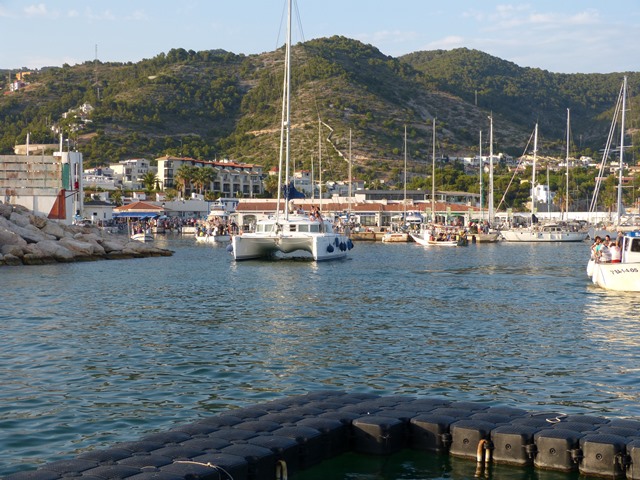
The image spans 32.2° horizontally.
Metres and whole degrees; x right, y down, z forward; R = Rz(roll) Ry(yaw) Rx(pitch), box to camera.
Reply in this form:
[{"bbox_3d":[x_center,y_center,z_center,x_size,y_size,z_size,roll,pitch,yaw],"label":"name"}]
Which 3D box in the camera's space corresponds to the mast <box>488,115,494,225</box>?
[{"bbox_3d":[22.559,-9.016,146.000,0.280,15.300,0.280,0,1,0],"label":"mast"}]

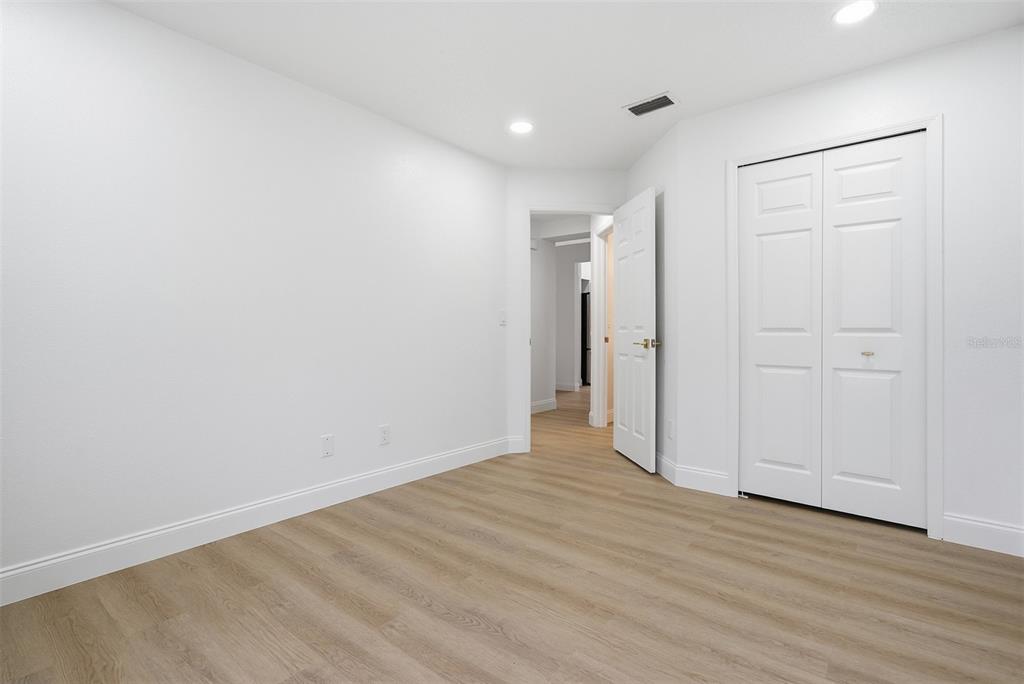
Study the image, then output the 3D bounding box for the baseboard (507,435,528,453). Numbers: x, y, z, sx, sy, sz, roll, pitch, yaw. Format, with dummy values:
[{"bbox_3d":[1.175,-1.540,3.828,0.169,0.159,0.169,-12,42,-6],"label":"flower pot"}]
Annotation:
[{"bbox_3d":[0.049,0.870,3.867,0.188,0.150,0.028,0,1,-8],"label":"baseboard"}]

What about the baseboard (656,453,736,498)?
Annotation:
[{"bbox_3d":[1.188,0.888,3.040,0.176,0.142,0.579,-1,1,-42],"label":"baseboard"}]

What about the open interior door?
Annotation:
[{"bbox_3d":[0.958,-0.078,3.584,0.040,2.030,0.692,0,1,-10],"label":"open interior door"}]

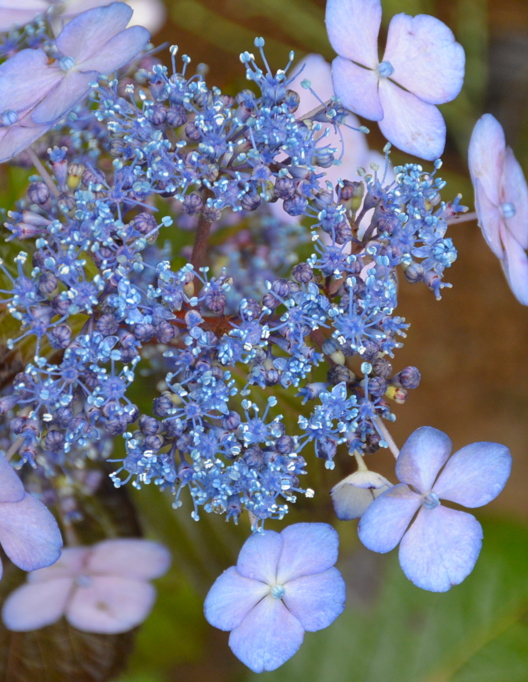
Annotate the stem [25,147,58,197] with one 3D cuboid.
[{"bbox_3d":[-0.038,-0.030,1.038,0.001,0.014,0.001,-30,31,0],"label":"stem"}]

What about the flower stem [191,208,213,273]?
[{"bbox_3d":[-0.011,-0.018,1.054,0.002,0.018,0.002,10,41,0],"label":"flower stem"}]

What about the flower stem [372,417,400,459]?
[{"bbox_3d":[0.021,0.016,1.032,0.001,0.001,0.011,-29,64,0],"label":"flower stem"}]

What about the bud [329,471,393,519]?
[{"bbox_3d":[0.017,0.027,1.035,0.011,0.009,0.011,-12,9,0],"label":"bud"}]

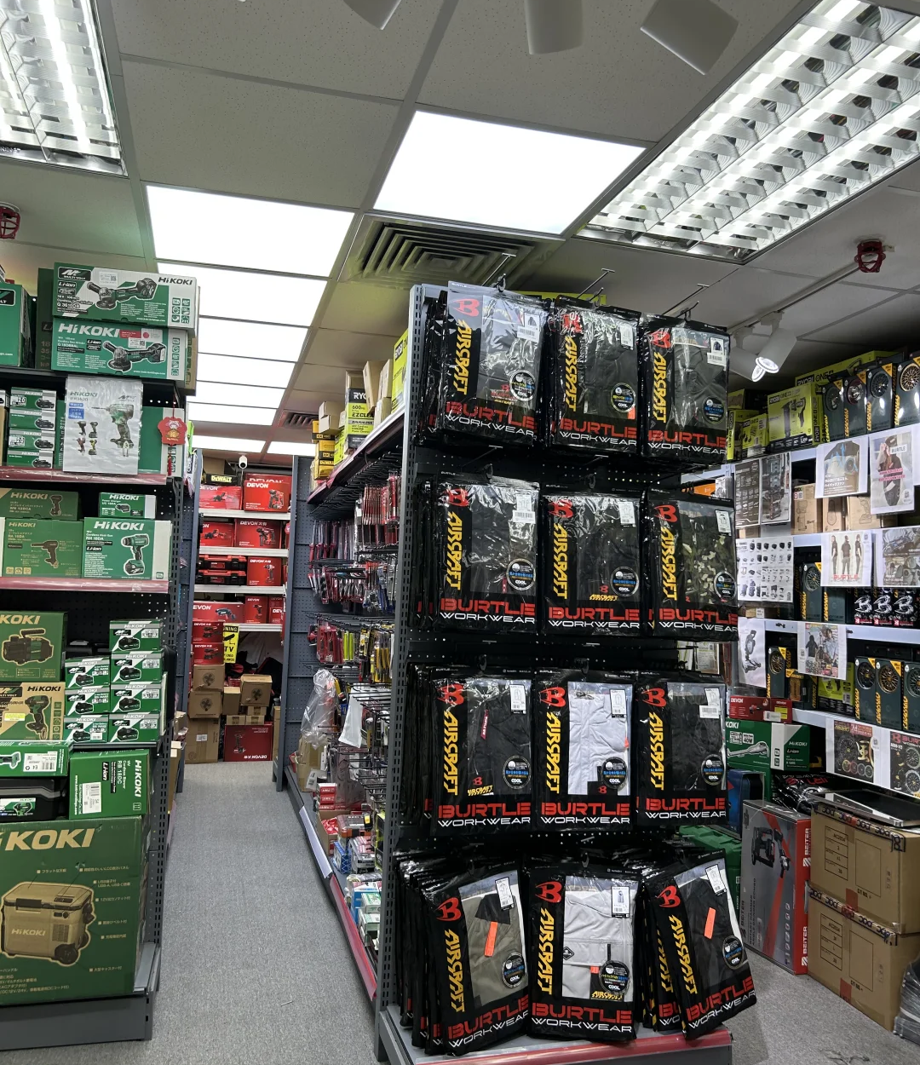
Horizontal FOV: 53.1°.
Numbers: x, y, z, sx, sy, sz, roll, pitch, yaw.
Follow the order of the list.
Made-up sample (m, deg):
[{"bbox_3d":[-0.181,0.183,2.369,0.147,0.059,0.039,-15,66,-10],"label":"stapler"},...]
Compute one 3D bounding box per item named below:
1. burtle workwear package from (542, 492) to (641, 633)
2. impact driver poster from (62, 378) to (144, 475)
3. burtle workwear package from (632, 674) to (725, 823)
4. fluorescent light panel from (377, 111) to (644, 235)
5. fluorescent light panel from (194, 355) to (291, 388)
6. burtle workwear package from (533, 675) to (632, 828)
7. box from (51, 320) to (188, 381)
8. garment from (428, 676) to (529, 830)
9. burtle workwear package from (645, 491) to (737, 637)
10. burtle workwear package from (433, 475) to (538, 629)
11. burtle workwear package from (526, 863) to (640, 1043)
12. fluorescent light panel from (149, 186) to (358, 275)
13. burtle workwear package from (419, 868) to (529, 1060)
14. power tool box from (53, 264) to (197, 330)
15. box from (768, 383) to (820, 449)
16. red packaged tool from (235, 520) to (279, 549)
[{"bbox_3d":[0.371,0.075,2.615,0.283,0.410,0.040,2,-7,-5],"label":"burtle workwear package"},{"bbox_3d":[-1.098,-0.322,2.829,0.215,0.295,0.012,3,-4,-15],"label":"impact driver poster"},{"bbox_3d":[0.624,0.610,2.614,0.283,0.410,0.040,5,-10,-19],"label":"burtle workwear package"},{"bbox_3d":[0.099,-0.903,2.346,0.560,0.030,0.560,3,-4,-15],"label":"fluorescent light panel"},{"bbox_3d":[-1.111,-0.797,4.510,0.600,0.030,0.600,2,-4,-15],"label":"fluorescent light panel"},{"bbox_3d":[0.334,0.598,2.544,0.295,0.420,0.045,5,-11,-15],"label":"burtle workwear package"},{"bbox_3d":[-1.042,-0.549,2.844,0.380,0.155,0.115,3,-4,-15],"label":"box"},{"bbox_3d":[0.053,0.563,2.411,0.283,0.410,0.040,4,-10,-21],"label":"garment"},{"bbox_3d":[0.663,0.098,2.659,0.295,0.420,0.045,7,-11,-22],"label":"burtle workwear package"},{"bbox_3d":[0.069,0.053,2.507,0.283,0.410,0.040,3,-9,-10],"label":"burtle workwear package"},{"bbox_3d":[0.322,1.095,2.417,0.283,0.430,0.040,3,-9,1],"label":"burtle workwear package"},{"bbox_3d":[-0.635,-0.898,2.773,0.560,0.030,0.560,3,-4,-15],"label":"fluorescent light panel"},{"bbox_3d":[0.047,1.123,2.452,0.295,0.420,0.050,2,-15,-31],"label":"burtle workwear package"},{"bbox_3d":[-1.045,-0.723,2.896,0.408,0.162,0.130,3,-4,-15],"label":"power tool box"},{"bbox_3d":[1.415,-0.475,3.874,0.065,0.245,0.292,3,-4,-15],"label":"box"},{"bbox_3d":[-1.622,0.018,7.402,0.350,0.225,0.120,3,-4,-15],"label":"red packaged tool"}]

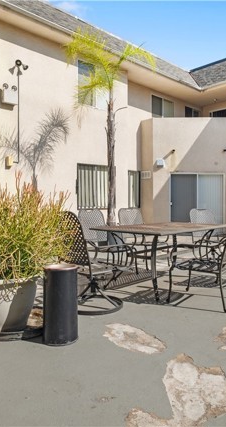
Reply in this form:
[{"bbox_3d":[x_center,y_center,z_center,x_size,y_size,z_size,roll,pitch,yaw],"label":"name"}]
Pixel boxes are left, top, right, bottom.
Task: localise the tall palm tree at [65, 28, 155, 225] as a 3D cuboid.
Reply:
[{"bbox_3d":[-0.060,-1.780,7.600,2.100,5.200,2.100,0,1,0],"label":"tall palm tree"}]

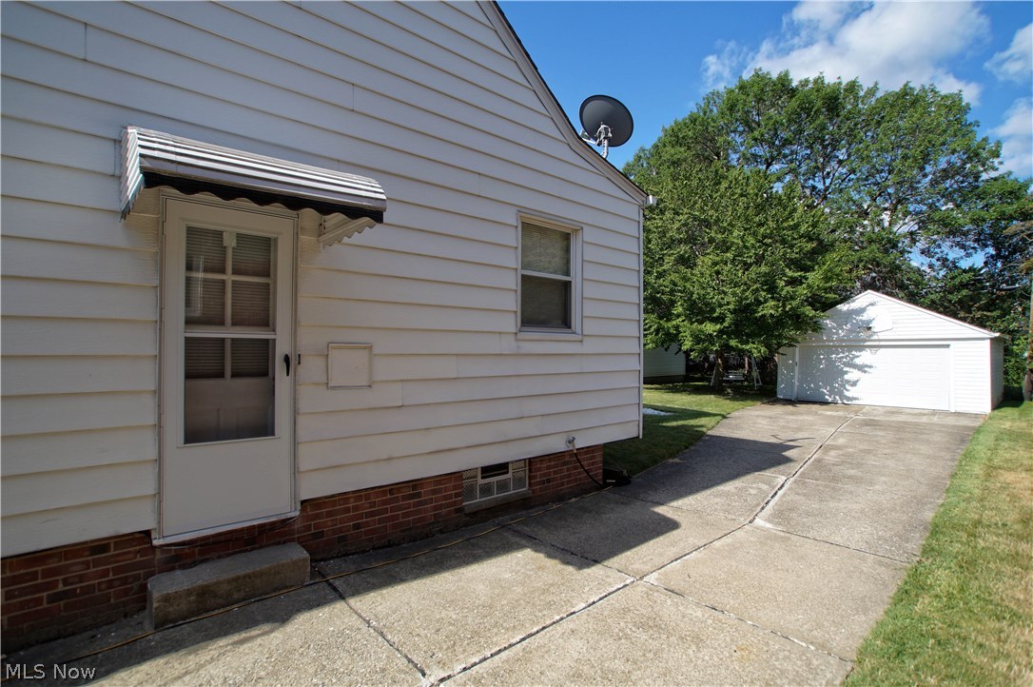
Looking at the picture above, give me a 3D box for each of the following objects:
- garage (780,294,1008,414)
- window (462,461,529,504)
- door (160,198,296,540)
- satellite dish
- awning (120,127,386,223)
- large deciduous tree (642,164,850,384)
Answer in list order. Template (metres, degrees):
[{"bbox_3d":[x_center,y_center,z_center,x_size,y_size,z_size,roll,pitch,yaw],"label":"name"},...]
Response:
[{"bbox_3d":[14.829,0.182,18.325,6.100,4.100,6.300,1,-1,-41],"label":"garage"},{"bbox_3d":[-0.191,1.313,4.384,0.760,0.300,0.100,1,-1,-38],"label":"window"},{"bbox_3d":[-1.854,0.148,3.002,0.740,2.060,0.080,1,-1,-38],"label":"door"},{"bbox_3d":[1.084,-2.666,5.650,0.710,0.770,0.550,0,0,-20],"label":"satellite dish"},{"bbox_3d":[-1.491,-0.948,2.542,1.140,0.660,1.150,1,-1,-38],"label":"awning"},{"bbox_3d":[9.332,-3.150,20.500,10.500,10.300,11.000,1,-1,-38],"label":"large deciduous tree"}]

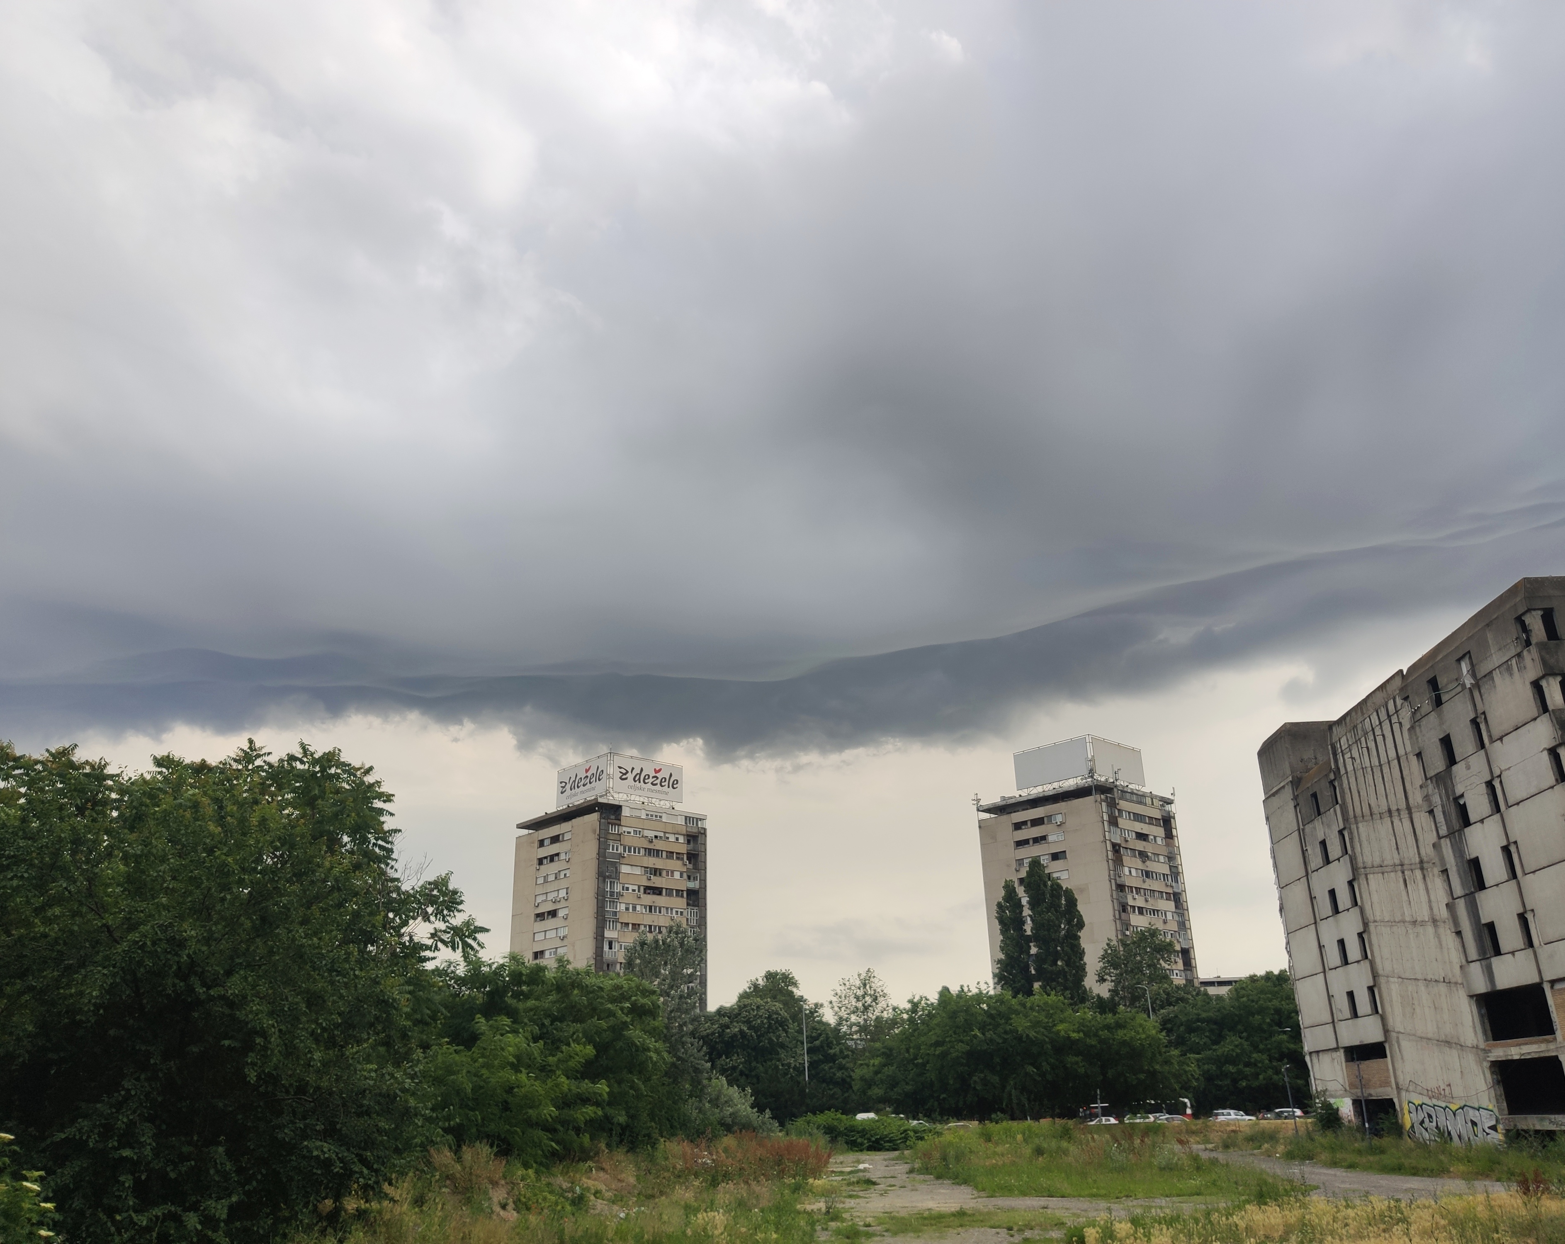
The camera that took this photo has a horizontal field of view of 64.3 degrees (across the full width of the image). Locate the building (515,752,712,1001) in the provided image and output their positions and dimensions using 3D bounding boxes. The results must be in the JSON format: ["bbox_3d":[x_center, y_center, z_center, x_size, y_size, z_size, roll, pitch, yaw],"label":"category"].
[{"bbox_3d":[-26.150,49.560,190.570,21.200,53.410,22.500,17,-28,-39],"label":"building"}]

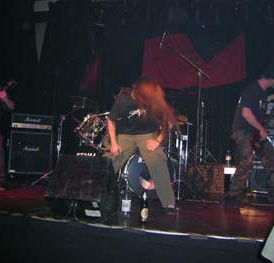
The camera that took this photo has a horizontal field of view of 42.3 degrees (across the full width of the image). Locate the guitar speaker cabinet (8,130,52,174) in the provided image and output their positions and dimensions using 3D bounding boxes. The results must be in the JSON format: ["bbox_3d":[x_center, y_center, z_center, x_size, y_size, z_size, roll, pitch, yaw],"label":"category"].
[{"bbox_3d":[-1.981,0.383,6.650,0.740,0.780,0.370,3,-1,-4],"label":"guitar speaker cabinet"}]

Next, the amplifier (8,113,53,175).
[{"bbox_3d":[-1.981,0.223,6.650,0.740,1.100,0.370,3,-1,-4],"label":"amplifier"}]

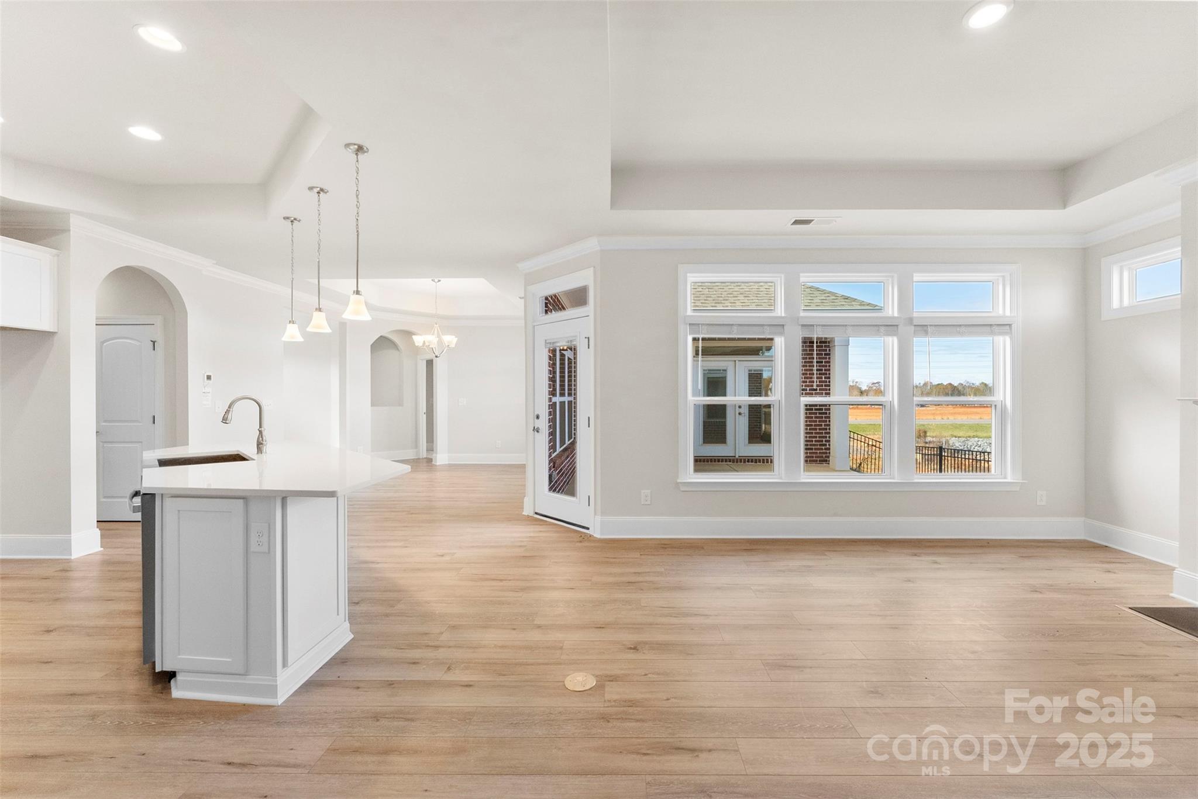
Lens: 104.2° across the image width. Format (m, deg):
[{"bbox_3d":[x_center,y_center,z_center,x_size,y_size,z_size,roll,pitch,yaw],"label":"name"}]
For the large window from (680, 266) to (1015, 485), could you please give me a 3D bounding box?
[{"bbox_3d":[2.270,-0.225,4.310,3.070,2.020,0.140,0,0,1],"label":"large window"}]

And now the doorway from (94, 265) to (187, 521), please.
[{"bbox_3d":[-4.290,0.024,4.360,0.150,2.480,0.870,0,0,1],"label":"doorway"}]

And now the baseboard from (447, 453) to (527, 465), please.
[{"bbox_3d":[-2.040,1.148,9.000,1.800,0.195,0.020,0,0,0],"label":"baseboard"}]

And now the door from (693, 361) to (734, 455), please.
[{"bbox_3d":[2.450,0.205,9.920,0.900,2.040,0.060,0,0,0],"label":"door"}]

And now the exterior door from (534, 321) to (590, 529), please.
[{"bbox_3d":[-0.380,0.236,4.750,0.060,2.040,0.910,0,0,-44],"label":"exterior door"}]

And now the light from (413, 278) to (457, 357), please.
[{"bbox_3d":[-2.447,-1.217,6.970,0.660,1.190,0.660,0,0,0],"label":"light"}]

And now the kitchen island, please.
[{"bbox_3d":[-2.160,0.825,2.930,1.060,0.914,3.000,0,0,-45],"label":"kitchen island"}]

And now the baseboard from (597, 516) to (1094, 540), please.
[{"bbox_3d":[2.200,1.177,4.280,4.470,0.195,0.020,0,0,1],"label":"baseboard"}]

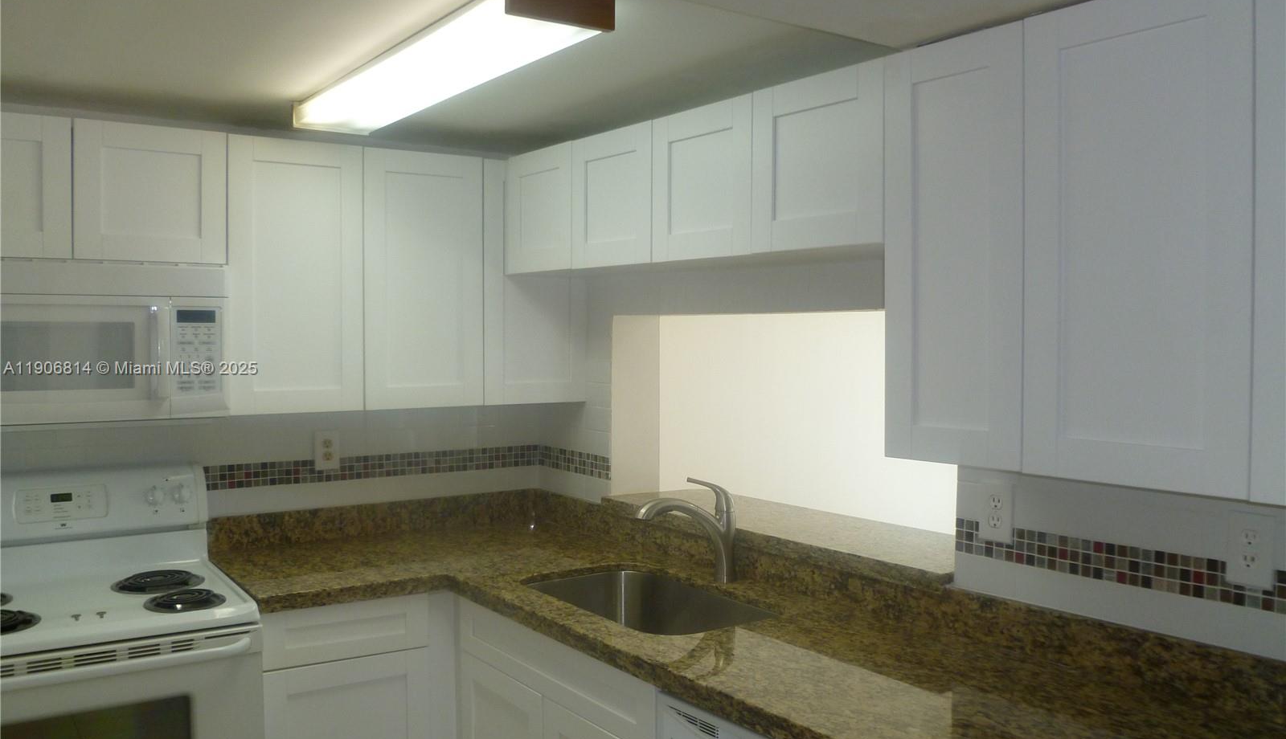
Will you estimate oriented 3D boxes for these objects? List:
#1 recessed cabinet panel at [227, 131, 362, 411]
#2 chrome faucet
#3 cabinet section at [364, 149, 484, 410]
[{"bbox_3d":[-0.962,-0.252,2.897,0.369,0.758,0.022,-2,3,-35],"label":"recessed cabinet panel"},{"bbox_3d":[0.112,0.417,2.669,0.285,0.277,0.055,-1,2,-26],"label":"chrome faucet"},{"bbox_3d":[-0.646,-0.257,3.076,0.381,0.756,0.022,-1,2,-36],"label":"cabinet section"}]

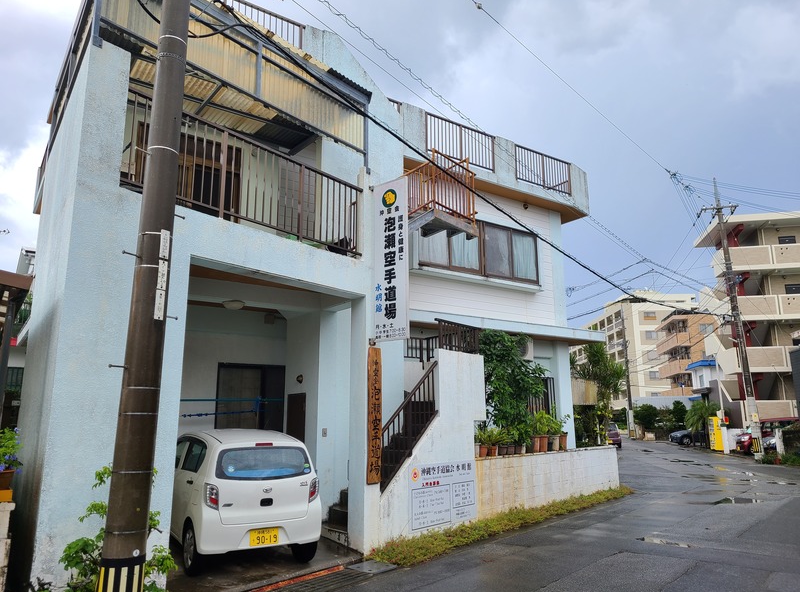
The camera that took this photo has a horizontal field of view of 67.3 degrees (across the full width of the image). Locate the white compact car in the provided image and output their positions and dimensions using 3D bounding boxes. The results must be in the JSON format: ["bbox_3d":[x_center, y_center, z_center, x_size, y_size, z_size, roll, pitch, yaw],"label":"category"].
[{"bbox_3d":[-2.347,2.592,8.097,1.475,1.500,3.395,7,-13,-31],"label":"white compact car"}]

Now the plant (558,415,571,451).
[{"bbox_3d":[3.412,2.811,12.384,0.230,0.723,0.220,-10,-15,39],"label":"plant"}]

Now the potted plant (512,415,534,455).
[{"bbox_3d":[2.364,2.688,11.579,0.380,0.690,0.390,0,-12,0],"label":"potted plant"}]

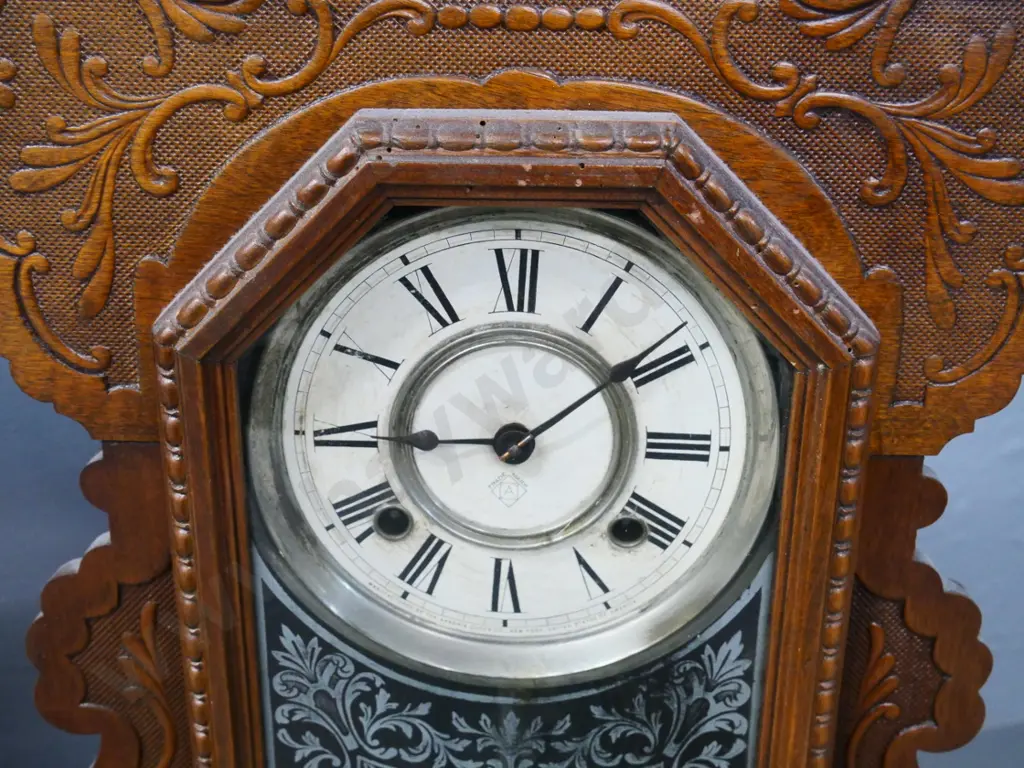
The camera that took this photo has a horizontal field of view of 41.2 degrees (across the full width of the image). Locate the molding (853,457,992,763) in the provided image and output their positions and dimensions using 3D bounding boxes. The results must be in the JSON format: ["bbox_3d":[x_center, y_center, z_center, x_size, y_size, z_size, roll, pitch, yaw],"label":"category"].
[{"bbox_3d":[0.129,0.075,0.433,0.050,0.120,0.012,1,22,2],"label":"molding"}]

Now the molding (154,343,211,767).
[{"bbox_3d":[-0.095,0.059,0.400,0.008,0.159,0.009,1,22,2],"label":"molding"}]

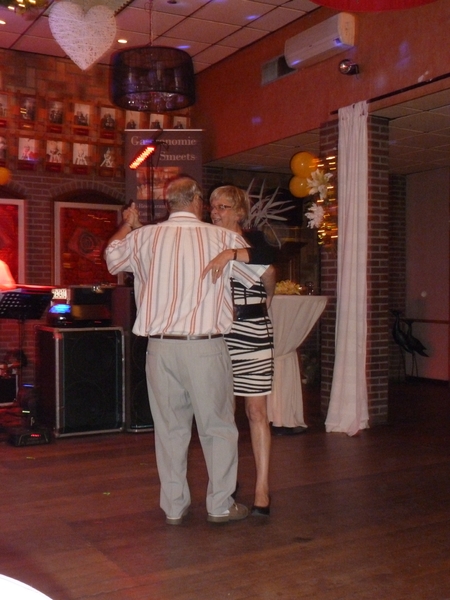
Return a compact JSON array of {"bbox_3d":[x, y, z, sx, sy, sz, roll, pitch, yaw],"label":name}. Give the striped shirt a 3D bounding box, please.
[{"bbox_3d":[-0.203,-0.131,3.660,0.800,0.630,0.420,0,1,2],"label":"striped shirt"}]

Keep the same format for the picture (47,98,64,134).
[{"bbox_3d":[-1.815,-1.972,7.628,0.190,0.360,0.025,-1,2,-30],"label":"picture"}]

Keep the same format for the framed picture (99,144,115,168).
[{"bbox_3d":[-1.314,-1.589,7.961,0.183,0.262,0.025,-2,3,-30],"label":"framed picture"}]

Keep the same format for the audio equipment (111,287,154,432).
[{"bbox_3d":[-0.679,0.477,6.089,0.530,1.170,0.540,-1,2,-30],"label":"audio equipment"}]

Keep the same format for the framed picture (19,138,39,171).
[{"bbox_3d":[-2.083,-1.545,7.525,0.192,0.332,0.025,-2,3,-30],"label":"framed picture"}]

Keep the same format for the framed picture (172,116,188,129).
[{"bbox_3d":[-0.520,-2.014,8.399,0.197,0.300,0.025,-2,3,-30],"label":"framed picture"}]

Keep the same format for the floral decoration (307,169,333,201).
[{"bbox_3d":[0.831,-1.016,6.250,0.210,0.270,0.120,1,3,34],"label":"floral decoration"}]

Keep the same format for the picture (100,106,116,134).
[{"bbox_3d":[-1.298,-2.003,7.956,0.186,0.306,0.025,-2,3,-30],"label":"picture"}]

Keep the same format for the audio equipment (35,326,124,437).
[{"bbox_3d":[-1.235,0.644,5.986,0.557,0.851,0.612,-2,3,-30],"label":"audio equipment"}]

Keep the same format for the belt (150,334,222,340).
[{"bbox_3d":[-0.198,0.195,3.650,0.390,0.045,0.300,0,1,2],"label":"belt"}]

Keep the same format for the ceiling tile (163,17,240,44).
[{"bbox_3d":[-0.222,-2.608,6.893,0.600,0.020,0.600,-2,3,-30],"label":"ceiling tile"}]

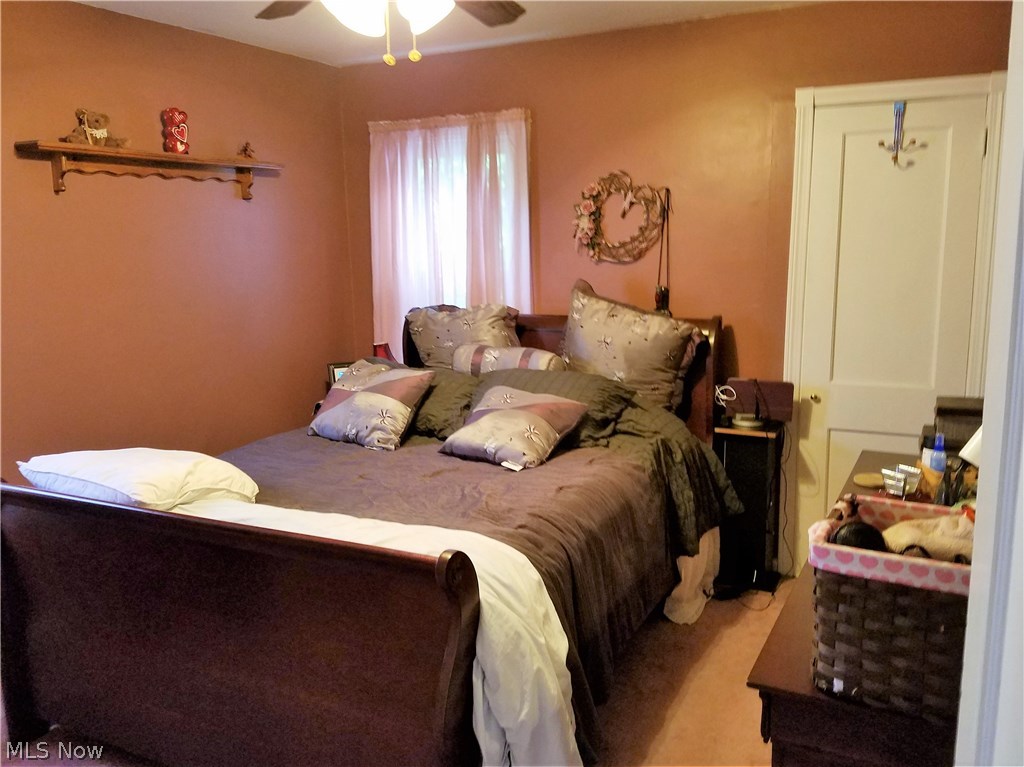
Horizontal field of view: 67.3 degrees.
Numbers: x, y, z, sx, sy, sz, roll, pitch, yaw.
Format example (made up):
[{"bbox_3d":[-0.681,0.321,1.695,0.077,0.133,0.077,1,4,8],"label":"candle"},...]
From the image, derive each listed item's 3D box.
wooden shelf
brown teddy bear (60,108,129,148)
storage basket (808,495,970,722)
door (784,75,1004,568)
[{"bbox_3d":[-1.392,-0.837,3.143,0.120,0.165,1.140,5,12,29],"label":"wooden shelf"},{"bbox_3d":[-1.549,-0.941,2.845,0.110,0.140,0.215,5,12,29],"label":"brown teddy bear"},{"bbox_3d":[0.669,0.347,1.215,0.310,0.240,0.275,5,12,30],"label":"storage basket"},{"bbox_3d":[1.515,-0.140,3.174,0.740,2.098,0.070,4,11,25],"label":"door"}]

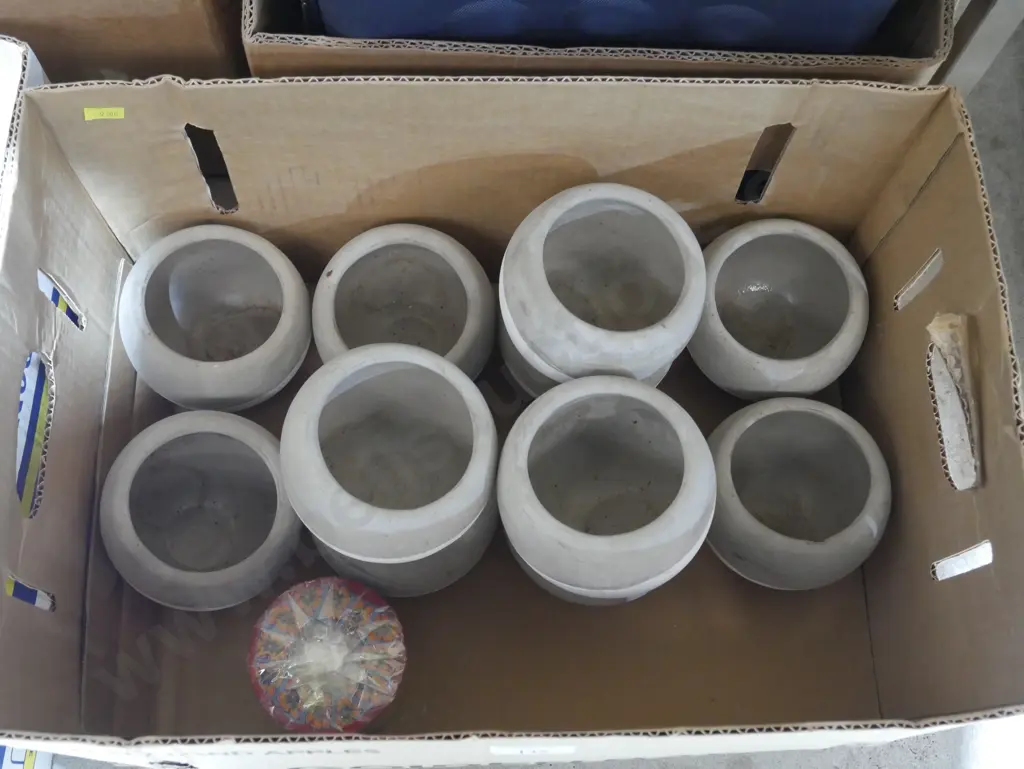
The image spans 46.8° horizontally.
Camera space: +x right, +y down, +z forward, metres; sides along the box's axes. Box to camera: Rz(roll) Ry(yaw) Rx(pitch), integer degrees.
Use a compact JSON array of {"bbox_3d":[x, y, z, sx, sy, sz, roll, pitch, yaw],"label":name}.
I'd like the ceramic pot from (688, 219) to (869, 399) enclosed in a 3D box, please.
[{"bbox_3d":[0.170,-0.044,0.781,0.117,0.080,0.117,0,74,1],"label":"ceramic pot"}]

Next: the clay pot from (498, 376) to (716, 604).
[{"bbox_3d":[0.053,0.067,0.693,0.118,0.154,0.121,1,72,-2],"label":"clay pot"}]

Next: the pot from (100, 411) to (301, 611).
[{"bbox_3d":[-0.186,0.081,0.721,0.117,0.080,0.117,4,70,-10],"label":"pot"}]

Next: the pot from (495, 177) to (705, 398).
[{"bbox_3d":[0.051,-0.046,0.738,0.118,0.149,0.118,1,71,-2],"label":"pot"}]

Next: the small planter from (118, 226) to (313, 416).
[{"bbox_3d":[-0.188,-0.038,0.768,0.117,0.080,0.117,2,69,-7],"label":"small planter"}]

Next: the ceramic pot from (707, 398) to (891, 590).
[{"bbox_3d":[0.173,0.070,0.746,0.117,0.080,0.117,0,66,0],"label":"ceramic pot"}]

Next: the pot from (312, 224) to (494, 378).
[{"bbox_3d":[-0.071,-0.037,0.776,0.117,0.080,0.117,1,74,-2],"label":"pot"}]

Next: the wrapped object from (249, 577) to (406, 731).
[{"bbox_3d":[-0.109,0.160,0.699,0.090,0.080,0.090,1,70,-2],"label":"wrapped object"}]

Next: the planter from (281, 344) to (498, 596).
[{"bbox_3d":[-0.067,0.055,0.695,0.121,0.154,0.125,0,67,-1],"label":"planter"}]

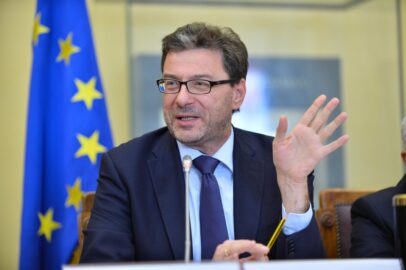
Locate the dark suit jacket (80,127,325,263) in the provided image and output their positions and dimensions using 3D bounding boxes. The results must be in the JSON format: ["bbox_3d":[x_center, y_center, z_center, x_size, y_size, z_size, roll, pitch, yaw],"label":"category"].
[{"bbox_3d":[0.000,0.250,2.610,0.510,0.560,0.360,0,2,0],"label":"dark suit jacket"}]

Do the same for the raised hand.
[{"bbox_3d":[0.191,0.033,2.440,0.130,0.225,0.080,18,3,6],"label":"raised hand"}]

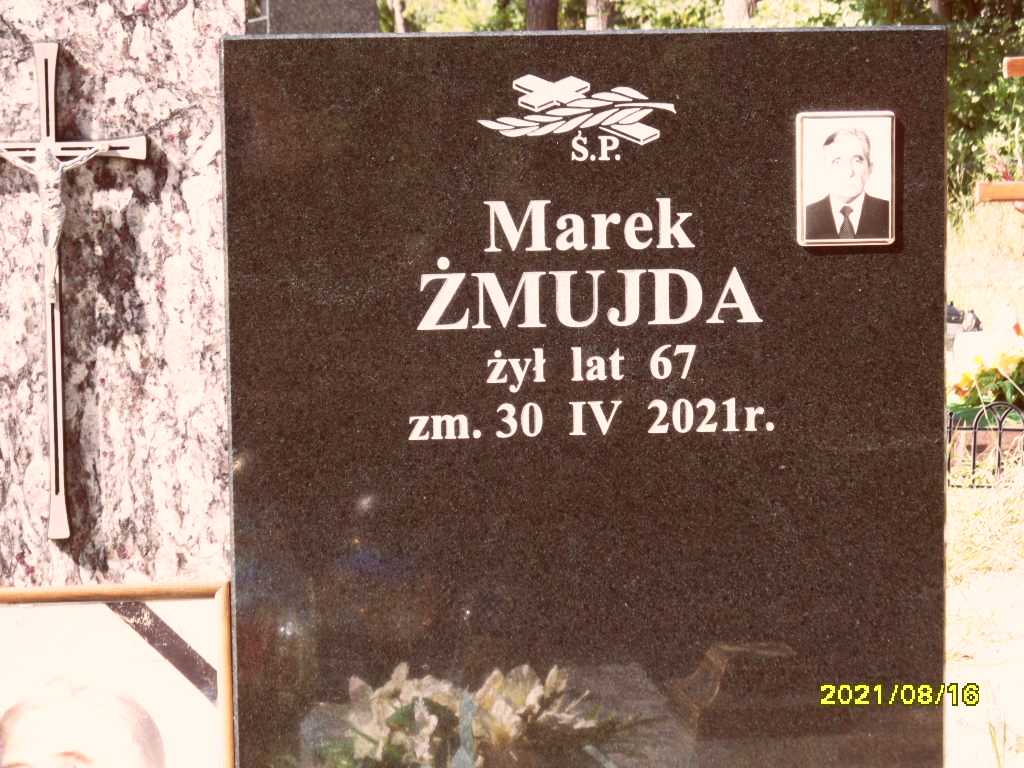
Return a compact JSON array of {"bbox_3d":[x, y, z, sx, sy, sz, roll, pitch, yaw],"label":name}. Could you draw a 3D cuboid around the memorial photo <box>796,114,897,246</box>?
[{"bbox_3d":[0.303,-0.187,2.699,0.091,0.122,0.010,-1,6,-6],"label":"memorial photo"}]

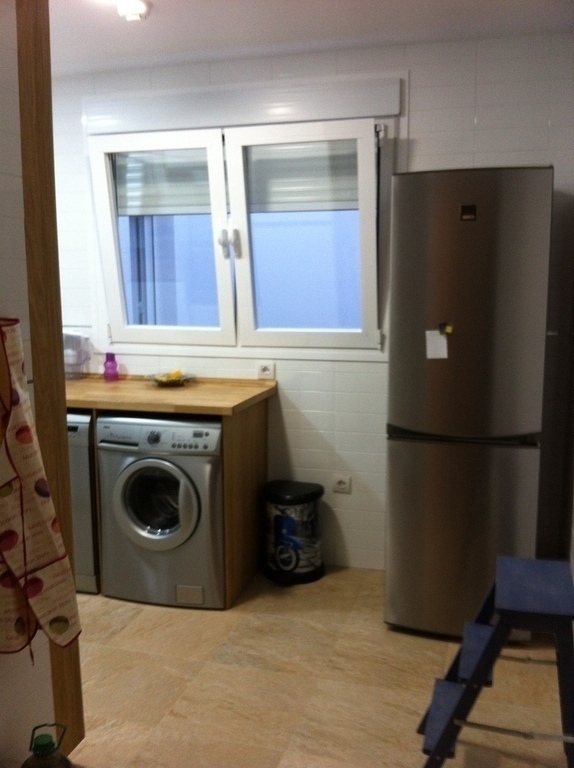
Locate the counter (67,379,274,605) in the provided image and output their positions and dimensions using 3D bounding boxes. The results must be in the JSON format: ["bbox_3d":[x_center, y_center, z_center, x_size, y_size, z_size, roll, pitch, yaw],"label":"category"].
[{"bbox_3d":[-0.739,0.479,3.800,1.261,0.947,0.642,2,11,16],"label":"counter"}]

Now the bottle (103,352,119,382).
[{"bbox_3d":[-0.891,-0.087,3.929,0.074,0.146,0.074,2,11,16],"label":"bottle"}]

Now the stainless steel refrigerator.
[{"bbox_3d":[0.766,0.086,3.284,0.588,1.861,0.630,2,11,16],"label":"stainless steel refrigerator"}]

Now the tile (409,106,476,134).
[{"bbox_3d":[0.678,-1.160,3.421,0.300,0.100,0.010,2,11,16],"label":"tile"}]

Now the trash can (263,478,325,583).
[{"bbox_3d":[0.031,0.723,3.797,0.284,0.445,0.265,2,11,16],"label":"trash can"}]

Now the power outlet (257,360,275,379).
[{"bbox_3d":[-0.106,-0.066,3.847,0.082,0.084,0.014,2,11,16],"label":"power outlet"}]

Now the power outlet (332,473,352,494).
[{"bbox_3d":[0.270,0.495,3.841,0.084,0.086,0.014,2,11,16],"label":"power outlet"}]

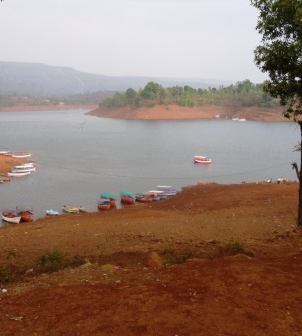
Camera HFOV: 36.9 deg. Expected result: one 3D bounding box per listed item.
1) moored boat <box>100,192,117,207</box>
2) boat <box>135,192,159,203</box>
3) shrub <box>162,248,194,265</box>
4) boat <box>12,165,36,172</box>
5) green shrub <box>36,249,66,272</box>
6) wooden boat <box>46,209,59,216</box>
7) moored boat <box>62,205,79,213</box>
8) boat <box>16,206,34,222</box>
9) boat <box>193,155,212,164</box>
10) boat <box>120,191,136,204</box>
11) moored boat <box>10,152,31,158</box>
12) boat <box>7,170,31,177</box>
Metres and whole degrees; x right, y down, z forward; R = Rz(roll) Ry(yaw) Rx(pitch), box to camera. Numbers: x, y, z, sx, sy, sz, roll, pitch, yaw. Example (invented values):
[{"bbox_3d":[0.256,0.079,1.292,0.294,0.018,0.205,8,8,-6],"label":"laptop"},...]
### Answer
[{"bbox_3d":[-7.564,5.446,80.235,1.700,1.900,5.000,-4,10,-25],"label":"moored boat"},{"bbox_3d":[-0.741,5.176,82.981,4.600,1.600,1.700,5,10,28],"label":"boat"},{"bbox_3d":[0.702,2.350,12.000,0.820,0.400,0.600,0,9,0],"label":"shrub"},{"bbox_3d":[-32.444,0.150,115.414,5.600,1.700,1.800,-2,9,-12],"label":"boat"},{"bbox_3d":[-2.884,2.655,13.000,0.820,0.620,0.720,0,9,0],"label":"green shrub"},{"bbox_3d":[-15.999,7.085,73.368,2.400,0.950,1.450,5,10,32],"label":"wooden boat"},{"bbox_3d":[-13.426,6.711,75.674,3.000,1.000,1.600,5,10,32],"label":"moored boat"},{"bbox_3d":[-19.540,7.097,70.115,1.650,1.900,4.700,-5,10,-32],"label":"boat"},{"bbox_3d":[15.069,-2.472,132.389,5.600,2.200,1.800,5,10,30],"label":"boat"},{"bbox_3d":[-4.233,5.330,81.465,1.600,2.000,4.800,-5,10,-30],"label":"boat"},{"bbox_3d":[-40.676,-3.769,142.933,5.400,1.100,1.700,-1,9,-9],"label":"moored boat"},{"bbox_3d":[-32.369,1.303,111.440,5.500,1.000,1.600,-3,9,-18],"label":"boat"}]

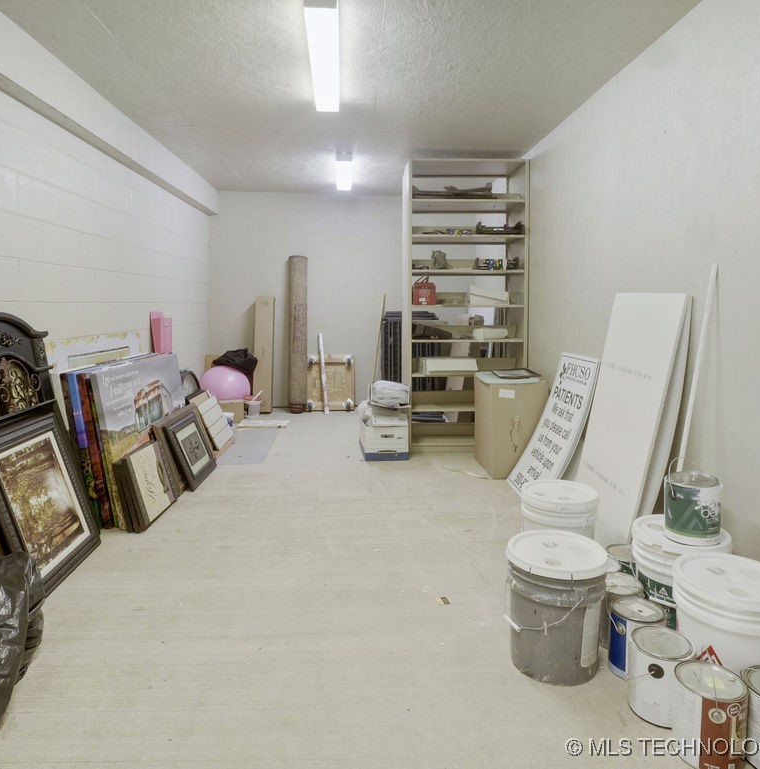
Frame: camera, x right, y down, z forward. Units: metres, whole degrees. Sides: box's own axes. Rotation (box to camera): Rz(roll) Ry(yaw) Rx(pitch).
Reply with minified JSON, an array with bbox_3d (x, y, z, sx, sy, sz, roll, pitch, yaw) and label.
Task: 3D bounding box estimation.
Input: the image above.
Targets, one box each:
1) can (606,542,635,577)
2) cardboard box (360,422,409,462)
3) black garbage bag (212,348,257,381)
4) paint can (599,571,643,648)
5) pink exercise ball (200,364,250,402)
[{"bbox_3d":[0.993,0.760,2.130,0.165,0.195,0.165,0,8,0],"label":"can"},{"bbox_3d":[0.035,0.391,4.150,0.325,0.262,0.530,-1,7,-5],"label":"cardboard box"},{"bbox_3d":[-1.530,-0.190,5.650,0.480,0.360,0.380,0,8,-3],"label":"black garbage bag"},{"bbox_3d":[0.815,0.782,1.840,0.168,0.192,0.168,0,6,0],"label":"paint can"},{"bbox_3d":[-1.591,0.041,5.450,0.530,0.500,0.530,0,7,-3],"label":"pink exercise ball"}]

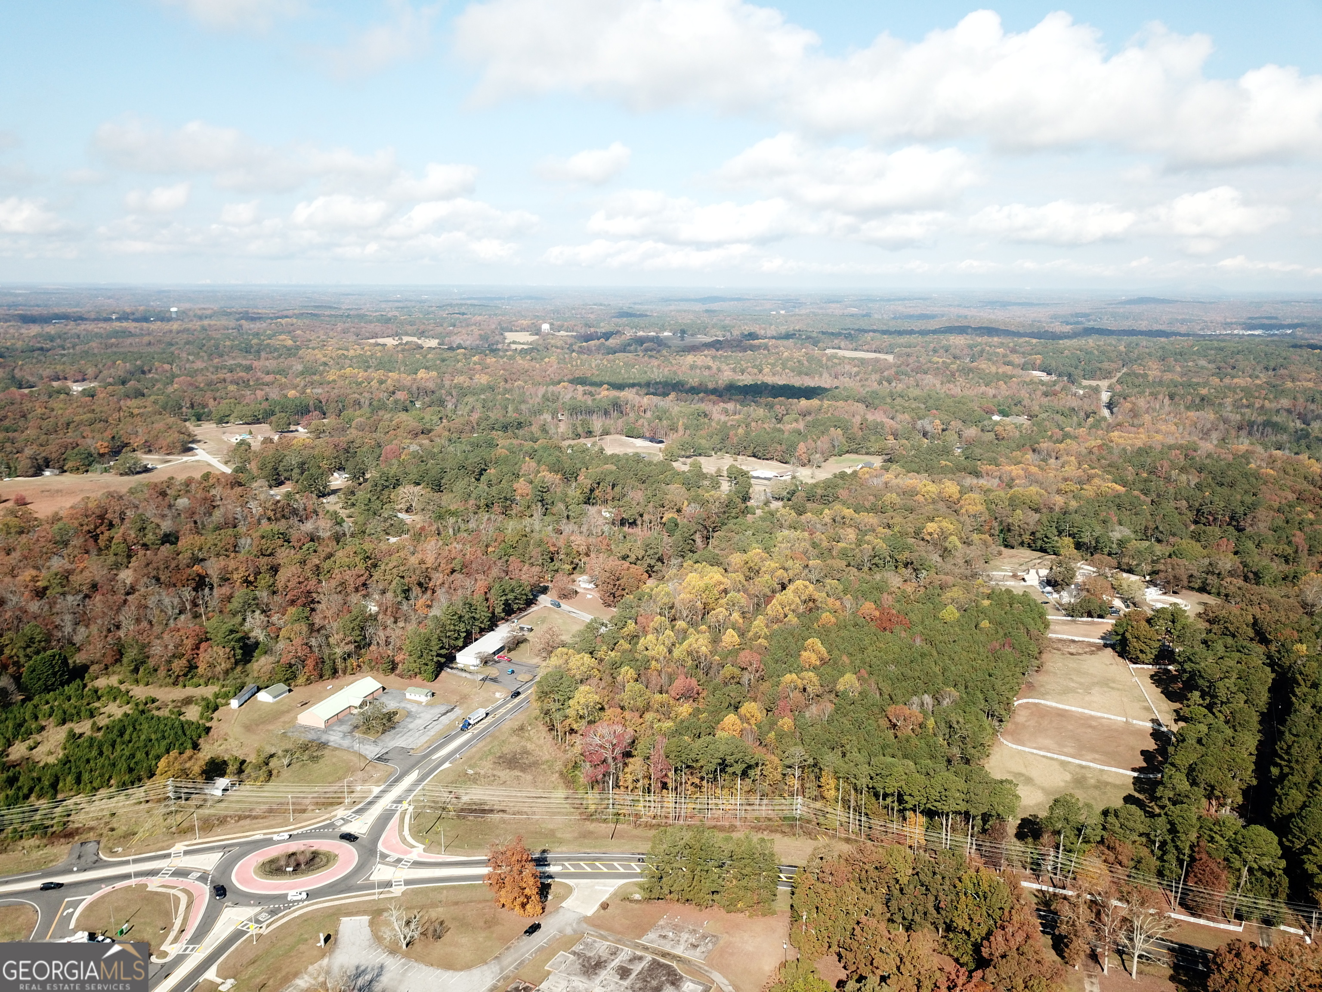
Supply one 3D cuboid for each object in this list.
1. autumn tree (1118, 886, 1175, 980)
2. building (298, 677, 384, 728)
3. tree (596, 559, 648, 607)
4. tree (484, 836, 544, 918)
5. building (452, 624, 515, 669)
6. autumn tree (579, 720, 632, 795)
[{"bbox_3d":[111.270,101.760,228.860,13.200,21.800,12.500,0,12,0],"label":"autumn tree"},{"bbox_3d":[-119.700,77.740,376.660,15.140,5.680,35.030,5,13,20],"label":"building"},{"bbox_3d":[-19.230,44.700,493.340,25.000,22.000,23.000,0,12,0],"label":"tree"},{"bbox_3d":[-36.880,97.100,254.940,14.600,19.200,14.000,0,12,0],"label":"tree"},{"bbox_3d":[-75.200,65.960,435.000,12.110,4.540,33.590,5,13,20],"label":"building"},{"bbox_3d":[-16.120,82.740,302.950,16.300,27.300,15.500,0,12,0],"label":"autumn tree"}]

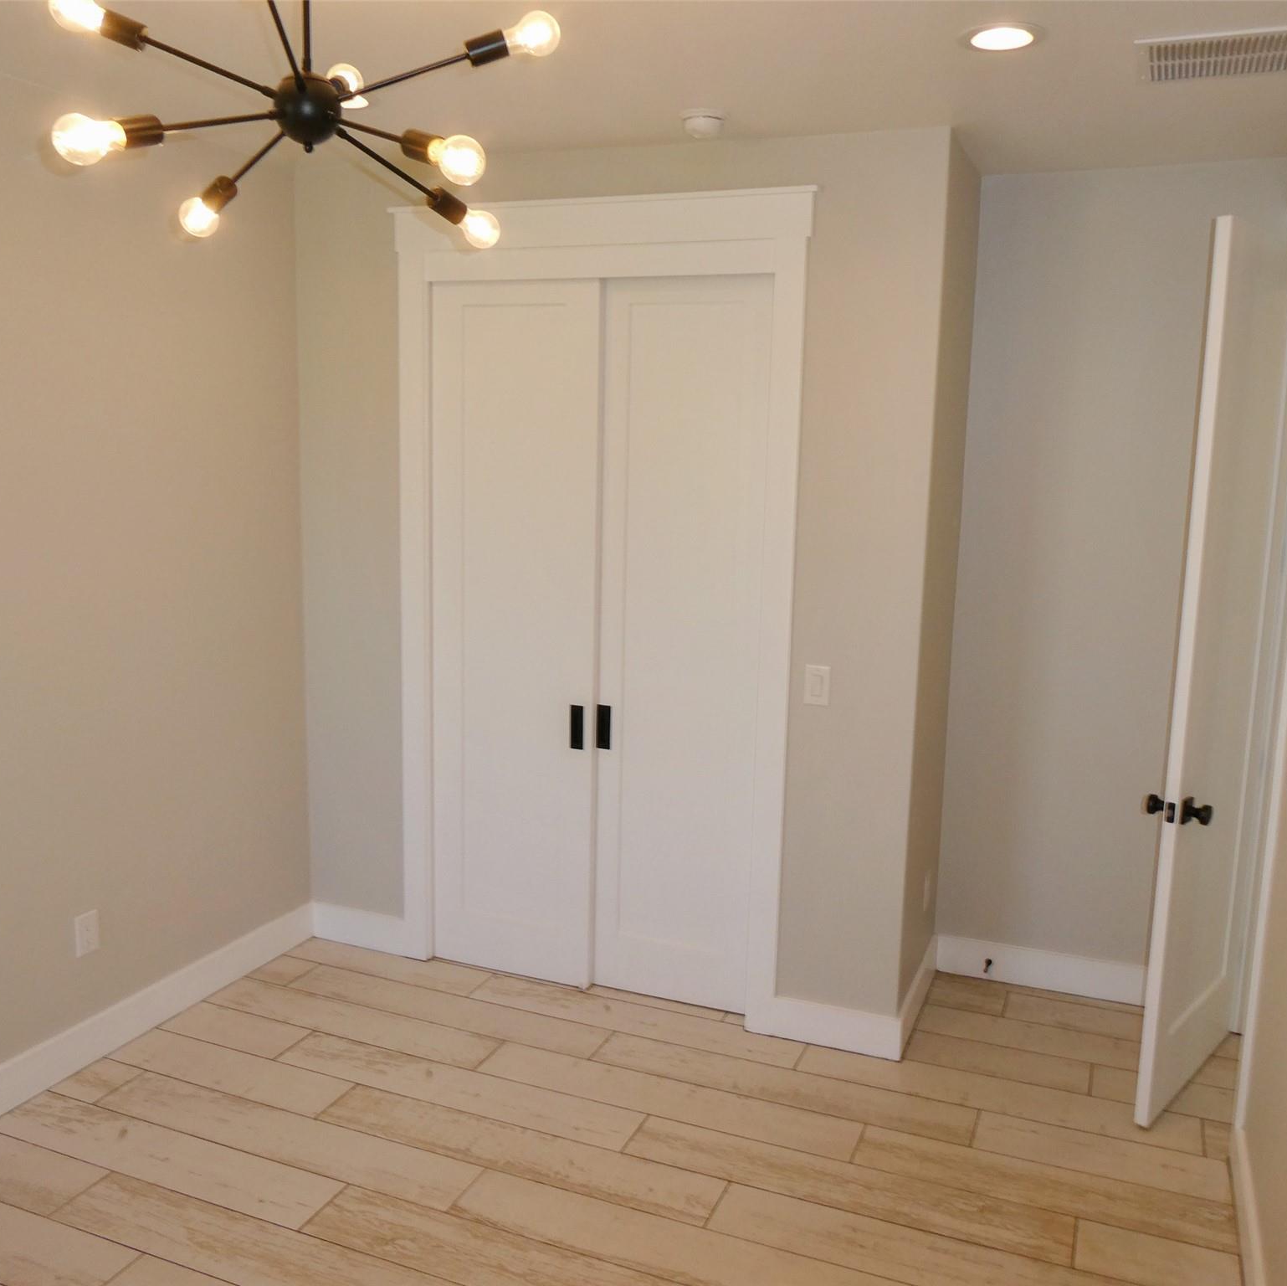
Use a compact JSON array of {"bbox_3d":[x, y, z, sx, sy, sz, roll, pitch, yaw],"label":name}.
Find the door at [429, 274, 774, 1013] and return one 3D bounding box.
[{"bbox_3d":[-0.164,0.010,3.980,1.202,2.388,0.075,5,10,22],"label":"door"}]

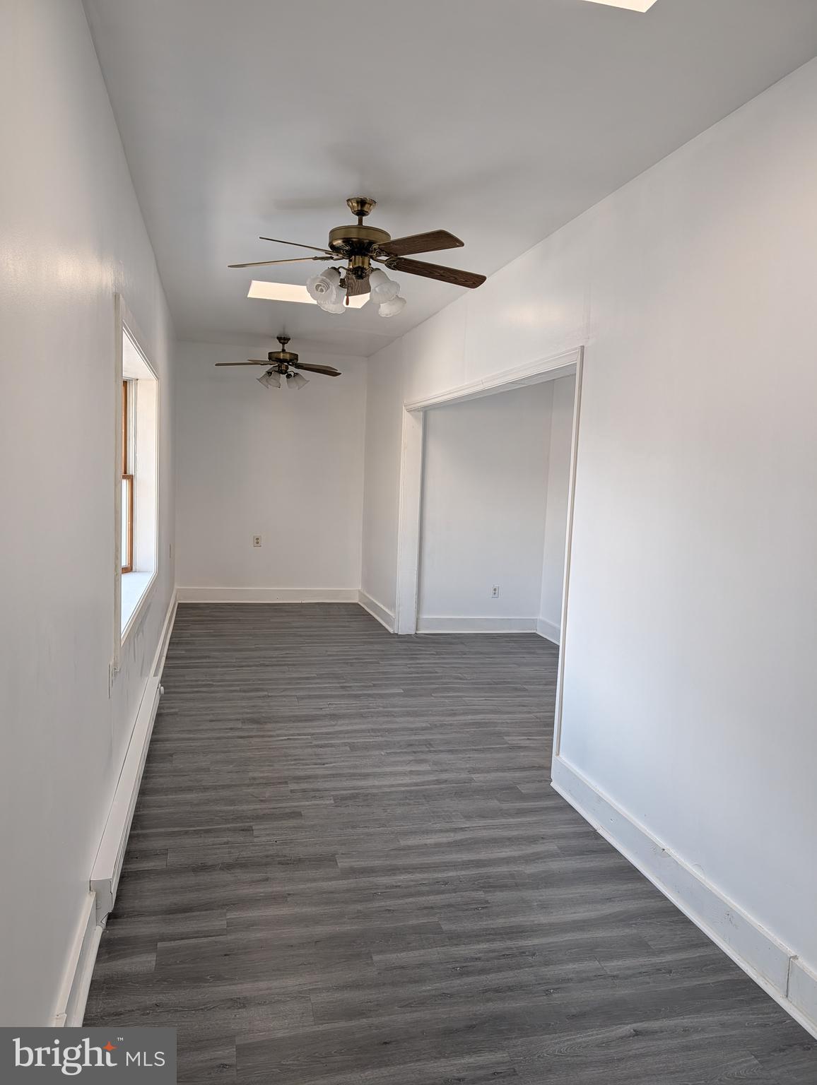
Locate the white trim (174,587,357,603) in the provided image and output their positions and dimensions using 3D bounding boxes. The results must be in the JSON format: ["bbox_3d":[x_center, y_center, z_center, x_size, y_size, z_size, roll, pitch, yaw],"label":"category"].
[{"bbox_3d":[-1.501,0.580,8.237,1.951,0.169,0.030,0,6,-15],"label":"white trim"}]

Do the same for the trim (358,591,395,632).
[{"bbox_3d":[-0.340,0.672,7.721,0.030,0.169,1.571,0,6,-15],"label":"trim"}]

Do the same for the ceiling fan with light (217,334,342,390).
[{"bbox_3d":[-1.211,-1.705,7.197,1.270,0.485,1.250,0,6,-15],"label":"ceiling fan with light"}]

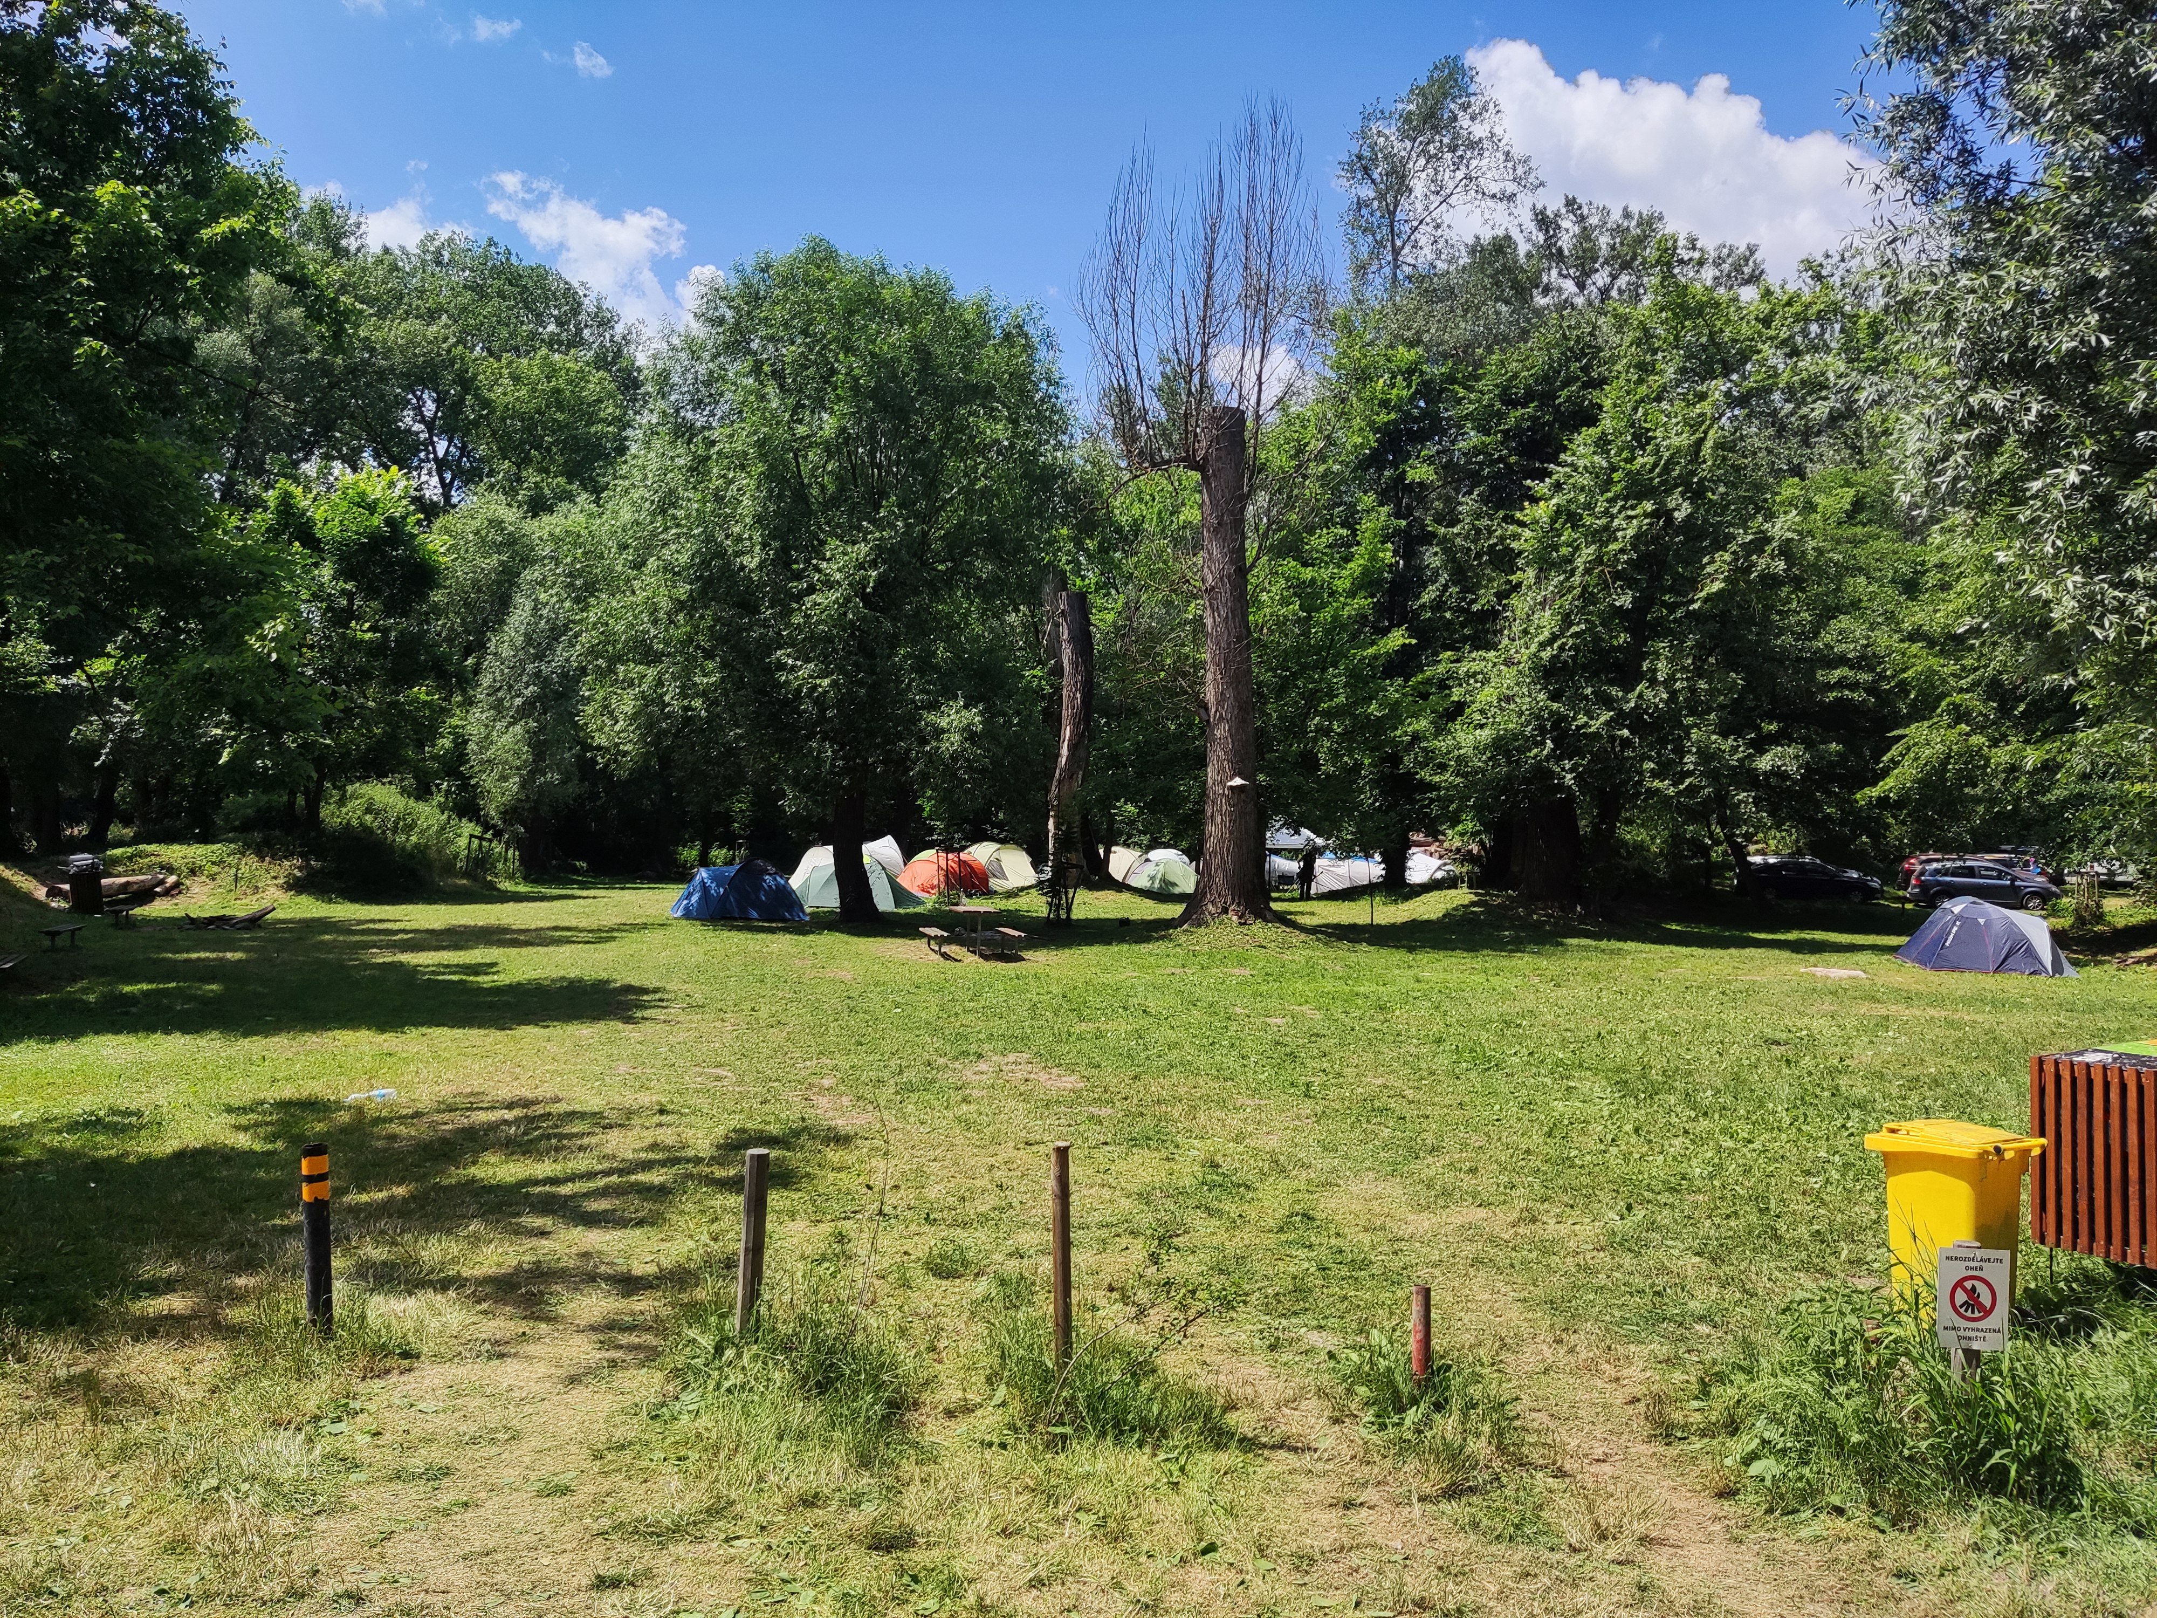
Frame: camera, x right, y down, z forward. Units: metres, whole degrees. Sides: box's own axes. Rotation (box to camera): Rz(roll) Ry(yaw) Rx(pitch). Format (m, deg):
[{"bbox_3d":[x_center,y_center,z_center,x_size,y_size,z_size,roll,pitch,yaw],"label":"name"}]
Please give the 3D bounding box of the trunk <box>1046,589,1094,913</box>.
[{"bbox_3d":[-0.241,-1.853,44.500,1.300,8.900,1.200,0,-1,0],"label":"trunk"}]

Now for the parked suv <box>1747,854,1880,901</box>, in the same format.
[{"bbox_3d":[24.414,2.334,52.000,4.550,1.650,1.850,-1,-1,32],"label":"parked suv"}]

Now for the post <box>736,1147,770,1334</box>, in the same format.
[{"bbox_3d":[-1.176,1.578,5.620,0.079,0.715,0.079,3,-1,0],"label":"post"}]

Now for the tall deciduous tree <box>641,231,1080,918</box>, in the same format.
[{"bbox_3d":[-5.136,-5.077,35.493,9.300,15.200,9.000,0,-1,0],"label":"tall deciduous tree"}]

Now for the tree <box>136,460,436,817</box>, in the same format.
[{"bbox_3d":[-24.781,-4.956,49.000,9.600,11.400,8.500,0,-1,0],"label":"tree"}]

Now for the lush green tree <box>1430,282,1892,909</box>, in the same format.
[{"bbox_3d":[16.728,-6.234,44.500,12.800,17.900,12.000,0,-1,0],"label":"lush green tree"}]

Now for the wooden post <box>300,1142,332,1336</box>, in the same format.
[{"bbox_3d":[-3.370,1.922,6.900,0.115,0.880,0.115,0,-1,0],"label":"wooden post"}]

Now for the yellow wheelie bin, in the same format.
[{"bbox_3d":[4.000,1.930,7.100,0.480,0.930,0.550,1,-1,-31],"label":"yellow wheelie bin"}]

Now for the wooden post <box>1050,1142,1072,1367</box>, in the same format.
[{"bbox_3d":[-0.053,1.525,5.250,0.055,0.810,0.055,-1,-1,0],"label":"wooden post"}]

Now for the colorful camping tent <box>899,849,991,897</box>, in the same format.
[{"bbox_3d":[-4.171,2.020,48.500,2.600,1.400,2.200,-1,-1,45],"label":"colorful camping tent"}]

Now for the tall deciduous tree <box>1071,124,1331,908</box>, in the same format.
[{"bbox_3d":[2.783,-6.641,35.234,5.500,18.400,5.300,0,-1,0],"label":"tall deciduous tree"}]

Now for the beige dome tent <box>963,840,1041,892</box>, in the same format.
[{"bbox_3d":[-2.666,1.949,53.000,2.300,1.700,2.800,1,-1,-37],"label":"beige dome tent"}]

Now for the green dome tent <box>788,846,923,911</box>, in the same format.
[{"bbox_3d":[-5.832,1.885,41.000,3.000,1.450,2.200,-1,-1,30],"label":"green dome tent"}]

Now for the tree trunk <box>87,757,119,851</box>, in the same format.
[{"bbox_3d":[-30.065,-0.130,48.000,0.950,2.900,0.800,0,-1,0],"label":"tree trunk"}]

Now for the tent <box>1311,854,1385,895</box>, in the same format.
[{"bbox_3d":[9.029,2.191,52.017,2.800,1.300,2.400,0,-2,18],"label":"tent"}]

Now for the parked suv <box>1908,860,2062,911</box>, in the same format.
[{"bbox_3d":[29.356,2.453,50.320,4.450,1.570,1.800,0,-2,17],"label":"parked suv"}]

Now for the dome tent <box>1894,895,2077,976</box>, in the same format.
[{"bbox_3d":[15.055,2.025,25.715,2.500,1.150,1.950,-1,-2,37],"label":"dome tent"}]

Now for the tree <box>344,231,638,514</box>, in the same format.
[{"bbox_3d":[-23.374,-10.027,62.000,11.800,26.000,11.000,0,-1,0],"label":"tree"}]

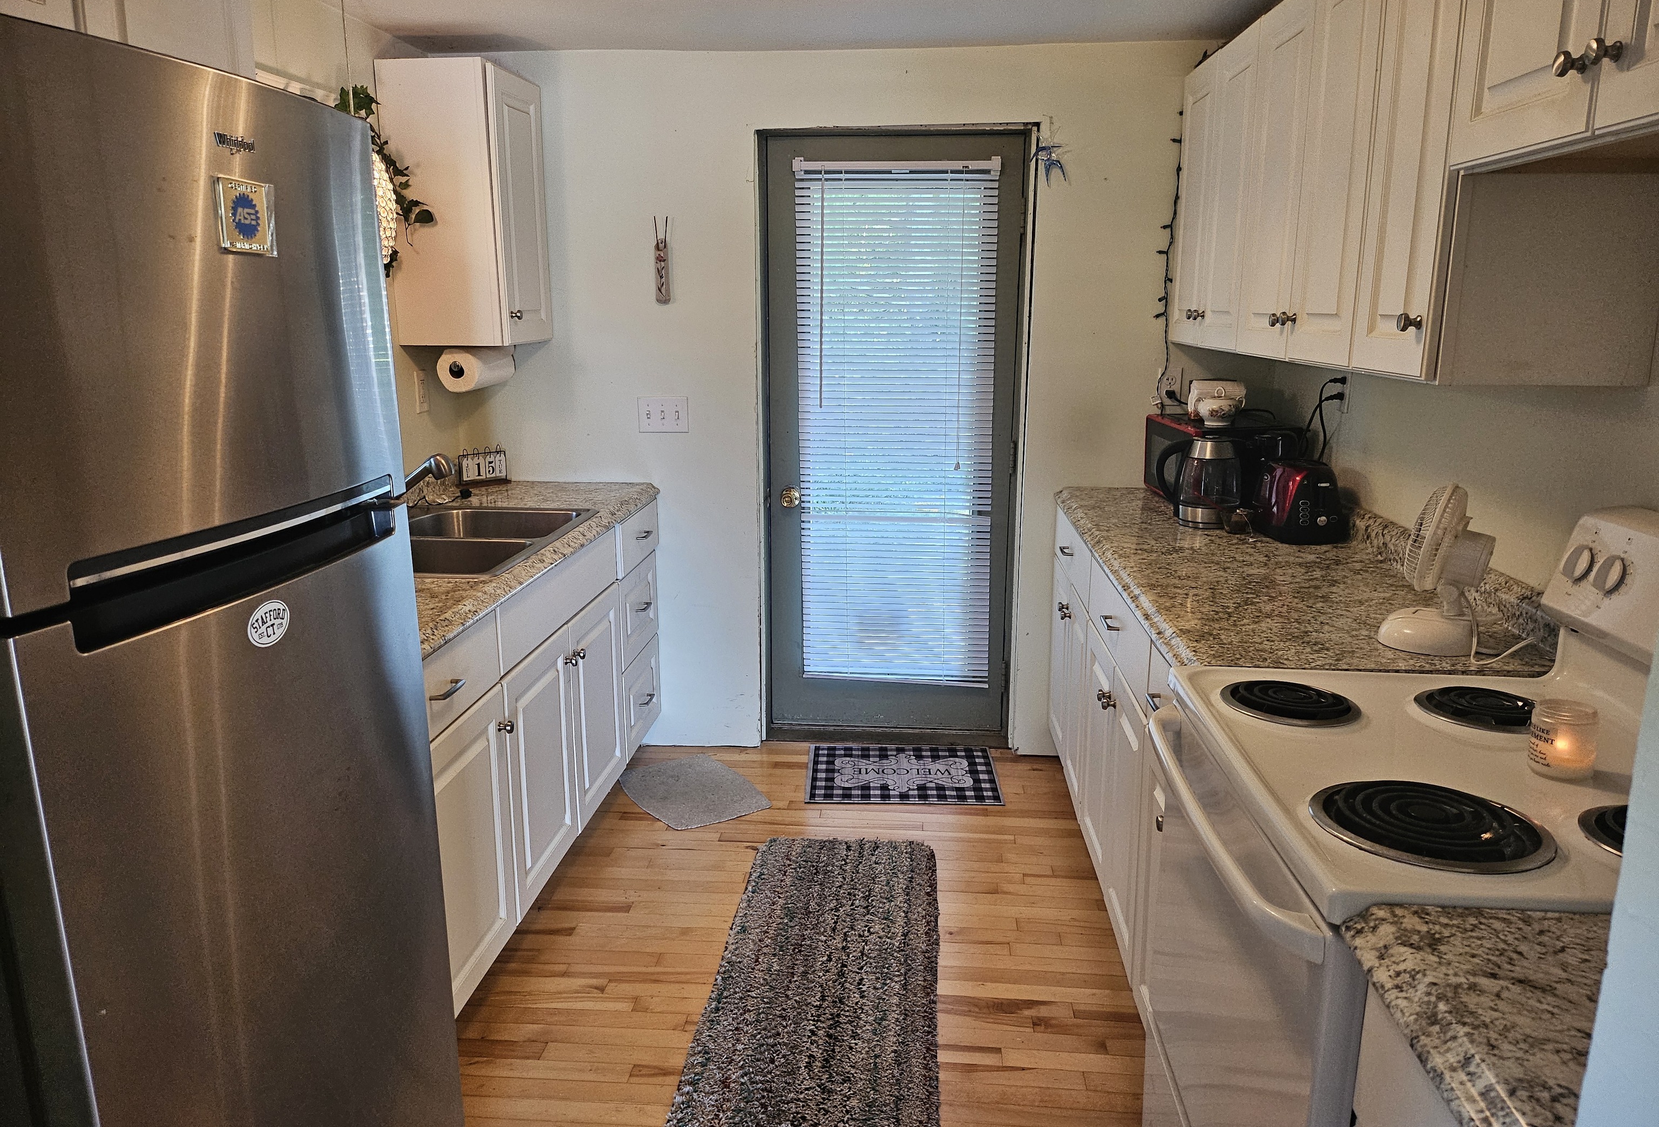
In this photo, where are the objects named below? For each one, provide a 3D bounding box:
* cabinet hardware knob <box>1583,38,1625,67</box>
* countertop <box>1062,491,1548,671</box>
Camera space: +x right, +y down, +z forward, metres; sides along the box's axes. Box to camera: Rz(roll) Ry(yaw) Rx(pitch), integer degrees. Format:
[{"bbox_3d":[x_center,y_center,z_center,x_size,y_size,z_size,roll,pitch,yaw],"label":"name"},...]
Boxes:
[{"bbox_3d":[0.845,-0.559,1.256,0.032,0.032,0.032,1,13,5],"label":"cabinet hardware knob"},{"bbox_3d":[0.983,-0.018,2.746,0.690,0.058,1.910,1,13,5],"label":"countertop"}]

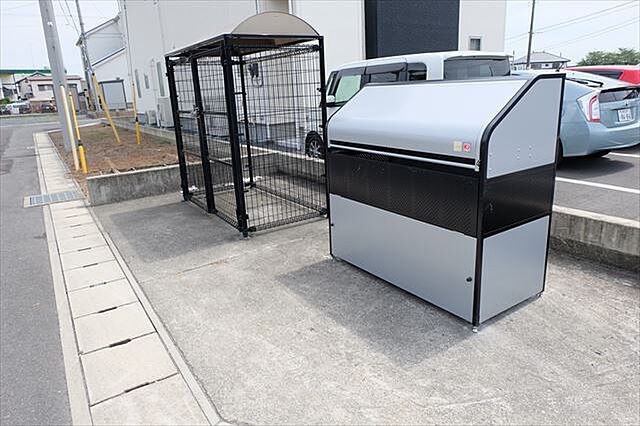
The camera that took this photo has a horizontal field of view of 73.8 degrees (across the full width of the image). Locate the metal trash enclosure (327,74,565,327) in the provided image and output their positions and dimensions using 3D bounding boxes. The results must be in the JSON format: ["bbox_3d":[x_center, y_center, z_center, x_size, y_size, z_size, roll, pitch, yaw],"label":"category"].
[{"bbox_3d":[0.753,-0.199,2.999,0.680,1.388,1.398,-13,19,-32],"label":"metal trash enclosure"}]

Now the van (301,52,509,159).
[{"bbox_3d":[1.104,-1.611,6.838,1.480,1.640,3.400,-12,18,-30],"label":"van"}]

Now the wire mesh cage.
[{"bbox_3d":[-0.929,-0.974,5.124,1.023,1.887,2.046,-13,18,-31],"label":"wire mesh cage"}]

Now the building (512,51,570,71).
[{"bbox_3d":[43.096,-27.442,81.993,9.500,7.000,9.000,5,18,27],"label":"building"}]

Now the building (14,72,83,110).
[{"bbox_3d":[-46.215,-20.507,72.992,8.800,7.000,8.000,-12,18,-30],"label":"building"}]

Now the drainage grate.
[{"bbox_3d":[-4.071,-0.205,6.484,0.670,0.050,0.780,-13,18,-31],"label":"drainage grate"}]

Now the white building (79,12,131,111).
[{"bbox_3d":[-15.984,-12.110,35.840,6.800,7.500,7.000,-13,18,-31],"label":"white building"}]

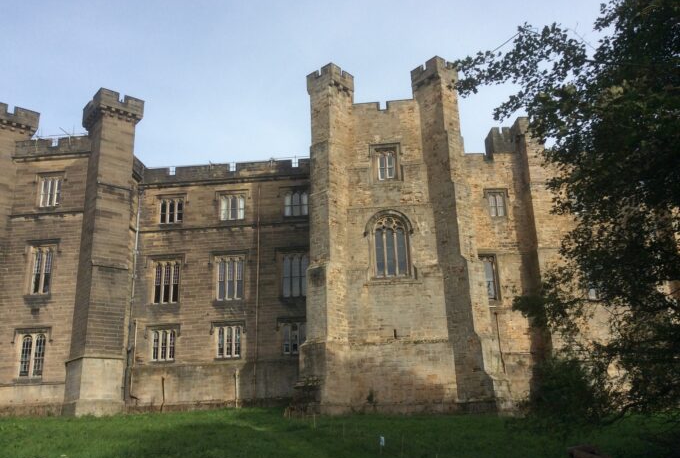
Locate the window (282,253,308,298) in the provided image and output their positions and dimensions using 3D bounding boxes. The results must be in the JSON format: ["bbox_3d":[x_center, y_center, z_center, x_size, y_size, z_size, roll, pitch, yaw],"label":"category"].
[{"bbox_3d":[-3.002,3.240,43.608,1.956,3.026,0.300,-3,-18,4],"label":"window"}]

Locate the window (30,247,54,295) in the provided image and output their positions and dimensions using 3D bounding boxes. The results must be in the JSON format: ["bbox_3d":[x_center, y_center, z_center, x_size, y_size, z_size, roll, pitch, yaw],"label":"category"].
[{"bbox_3d":[-18.971,2.727,40.158,1.400,3.085,0.300,-3,-18,4],"label":"window"}]

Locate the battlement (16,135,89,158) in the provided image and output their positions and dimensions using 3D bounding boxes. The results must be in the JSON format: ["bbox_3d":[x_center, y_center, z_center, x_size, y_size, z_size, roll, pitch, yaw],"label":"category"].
[{"bbox_3d":[-19.489,-5.492,42.893,5.213,1.289,0.600,-3,-18,4],"label":"battlement"}]

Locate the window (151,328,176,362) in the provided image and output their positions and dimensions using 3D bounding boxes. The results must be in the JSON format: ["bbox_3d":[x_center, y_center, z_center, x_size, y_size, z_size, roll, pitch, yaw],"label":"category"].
[{"bbox_3d":[-12.030,7.904,42.929,1.698,2.227,0.300,-3,-18,4],"label":"window"}]

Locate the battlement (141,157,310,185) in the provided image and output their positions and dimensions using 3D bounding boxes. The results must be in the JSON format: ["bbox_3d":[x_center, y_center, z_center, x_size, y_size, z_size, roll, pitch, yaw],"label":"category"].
[{"bbox_3d":[-8.019,-3.888,43.821,12.280,1.520,0.700,-3,-17,4],"label":"battlement"}]

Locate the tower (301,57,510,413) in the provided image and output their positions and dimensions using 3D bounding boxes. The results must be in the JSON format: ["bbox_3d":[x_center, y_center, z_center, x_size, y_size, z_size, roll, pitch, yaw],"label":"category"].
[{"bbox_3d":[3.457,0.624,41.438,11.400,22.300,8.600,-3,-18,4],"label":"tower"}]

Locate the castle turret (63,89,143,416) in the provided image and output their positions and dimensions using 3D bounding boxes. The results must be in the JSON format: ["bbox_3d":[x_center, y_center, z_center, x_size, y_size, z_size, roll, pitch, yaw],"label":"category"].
[{"bbox_3d":[-15.141,1.231,39.974,3.000,20.700,3.300,13,-23,-38],"label":"castle turret"}]

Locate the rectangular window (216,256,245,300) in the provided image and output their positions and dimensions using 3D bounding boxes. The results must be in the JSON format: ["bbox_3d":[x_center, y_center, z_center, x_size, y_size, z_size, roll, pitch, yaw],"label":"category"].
[{"bbox_3d":[-7.637,3.407,43.974,1.929,3.051,0.300,-3,-18,4],"label":"rectangular window"}]

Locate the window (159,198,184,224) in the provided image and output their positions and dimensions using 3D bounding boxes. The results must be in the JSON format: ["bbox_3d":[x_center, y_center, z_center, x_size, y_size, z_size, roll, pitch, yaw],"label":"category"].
[{"bbox_3d":[-11.649,-1.276,43.379,1.720,1.920,0.300,-3,-17,4],"label":"window"}]

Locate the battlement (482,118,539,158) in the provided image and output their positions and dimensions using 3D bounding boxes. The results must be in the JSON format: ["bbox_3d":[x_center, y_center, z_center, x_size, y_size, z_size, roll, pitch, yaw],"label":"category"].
[{"bbox_3d":[11.724,-5.893,42.578,3.240,2.040,2.800,-3,-17,4],"label":"battlement"}]

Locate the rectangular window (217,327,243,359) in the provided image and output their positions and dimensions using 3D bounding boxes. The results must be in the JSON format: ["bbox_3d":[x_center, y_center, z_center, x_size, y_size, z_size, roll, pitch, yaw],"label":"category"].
[{"bbox_3d":[-7.159,7.243,40.416,1.720,2.080,0.300,-3,-17,4],"label":"rectangular window"}]

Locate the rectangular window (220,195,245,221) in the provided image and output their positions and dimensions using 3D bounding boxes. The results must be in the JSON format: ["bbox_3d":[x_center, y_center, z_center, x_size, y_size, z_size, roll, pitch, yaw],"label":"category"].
[{"bbox_3d":[-7.388,-1.506,43.050,1.720,1.920,0.300,-3,-17,4],"label":"rectangular window"}]

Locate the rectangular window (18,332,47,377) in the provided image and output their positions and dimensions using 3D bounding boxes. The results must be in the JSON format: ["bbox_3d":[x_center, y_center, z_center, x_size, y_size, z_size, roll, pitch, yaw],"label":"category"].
[{"bbox_3d":[-17.890,7.303,36.370,1.619,2.570,0.300,-3,-17,4],"label":"rectangular window"}]

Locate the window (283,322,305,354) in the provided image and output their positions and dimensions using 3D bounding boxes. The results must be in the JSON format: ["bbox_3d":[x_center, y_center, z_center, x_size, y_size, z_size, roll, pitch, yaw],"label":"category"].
[{"bbox_3d":[-2.908,6.995,40.094,1.700,2.080,0.300,-3,-17,4],"label":"window"}]

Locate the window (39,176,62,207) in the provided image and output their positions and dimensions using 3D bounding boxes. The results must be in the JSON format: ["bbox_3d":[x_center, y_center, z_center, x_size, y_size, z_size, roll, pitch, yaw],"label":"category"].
[{"bbox_3d":[-19.243,-2.471,41.849,1.500,2.188,0.300,-3,-18,4],"label":"window"}]

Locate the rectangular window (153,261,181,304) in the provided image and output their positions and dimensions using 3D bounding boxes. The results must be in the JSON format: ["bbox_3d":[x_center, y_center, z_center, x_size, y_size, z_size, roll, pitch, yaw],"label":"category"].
[{"bbox_3d":[-11.601,3.543,41.935,1.880,2.900,0.300,-3,-17,4],"label":"rectangular window"}]

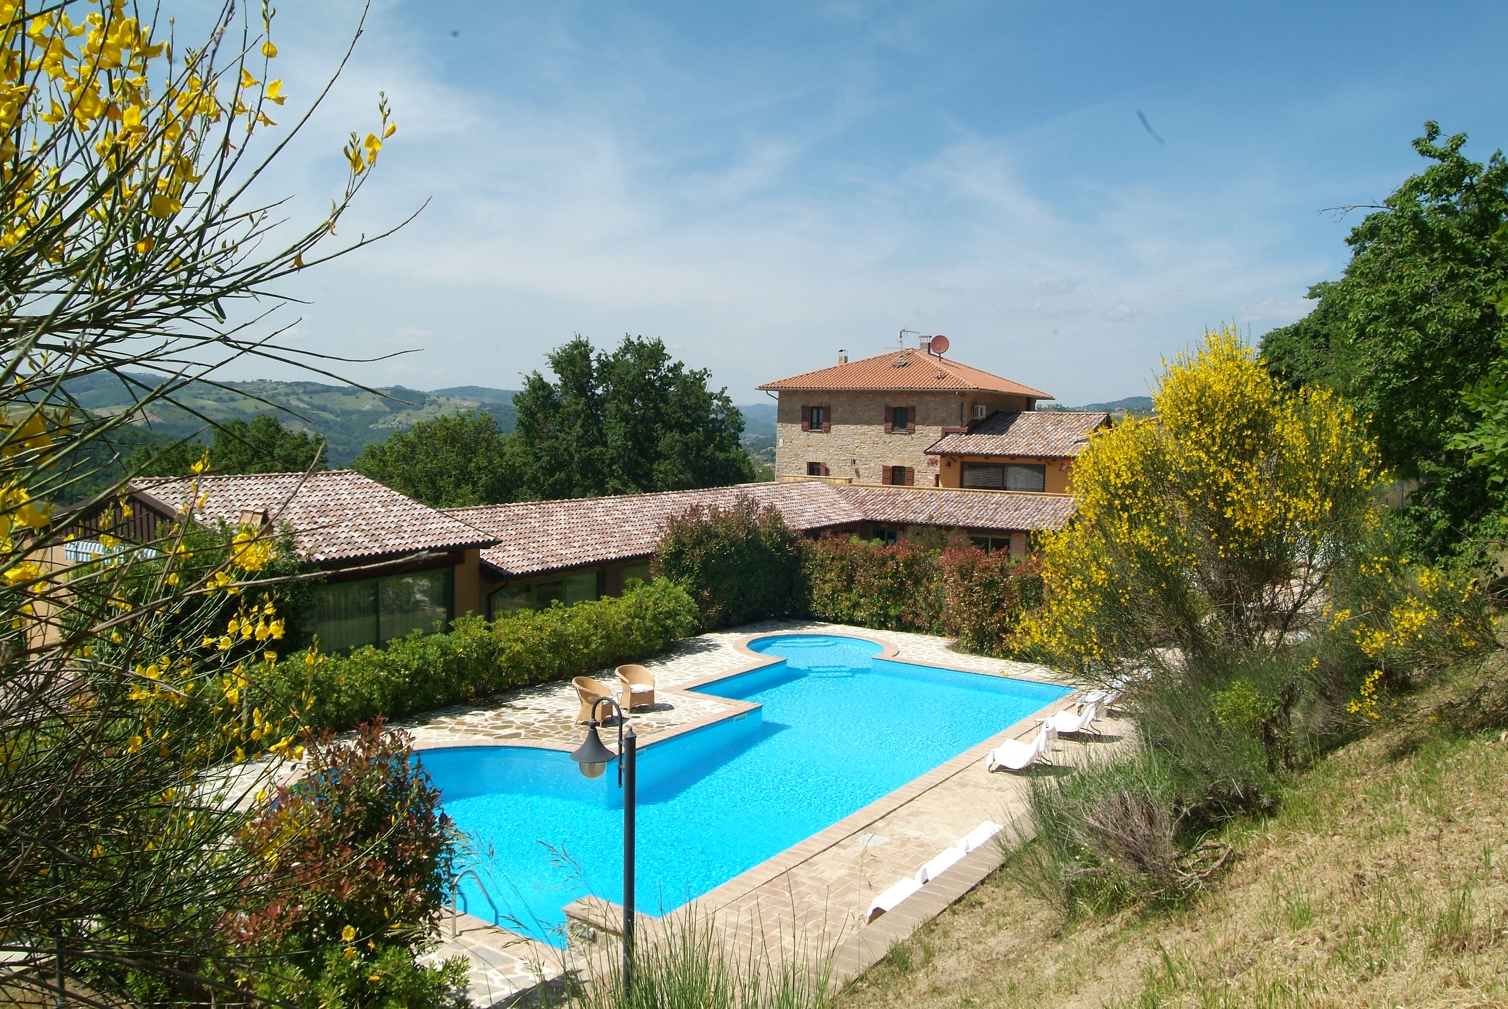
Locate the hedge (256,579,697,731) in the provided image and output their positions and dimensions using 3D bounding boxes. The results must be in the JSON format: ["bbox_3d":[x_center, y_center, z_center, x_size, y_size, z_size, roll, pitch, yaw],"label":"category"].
[{"bbox_3d":[-5.133,3.069,24.088,1.500,1.600,12.400,4,5,36],"label":"hedge"}]

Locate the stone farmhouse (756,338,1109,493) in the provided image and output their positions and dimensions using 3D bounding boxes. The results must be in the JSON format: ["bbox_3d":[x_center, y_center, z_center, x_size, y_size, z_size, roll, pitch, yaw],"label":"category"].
[{"bbox_3d":[11.929,-4.588,62.639,17.000,10.100,18.000,3,5,26],"label":"stone farmhouse"}]

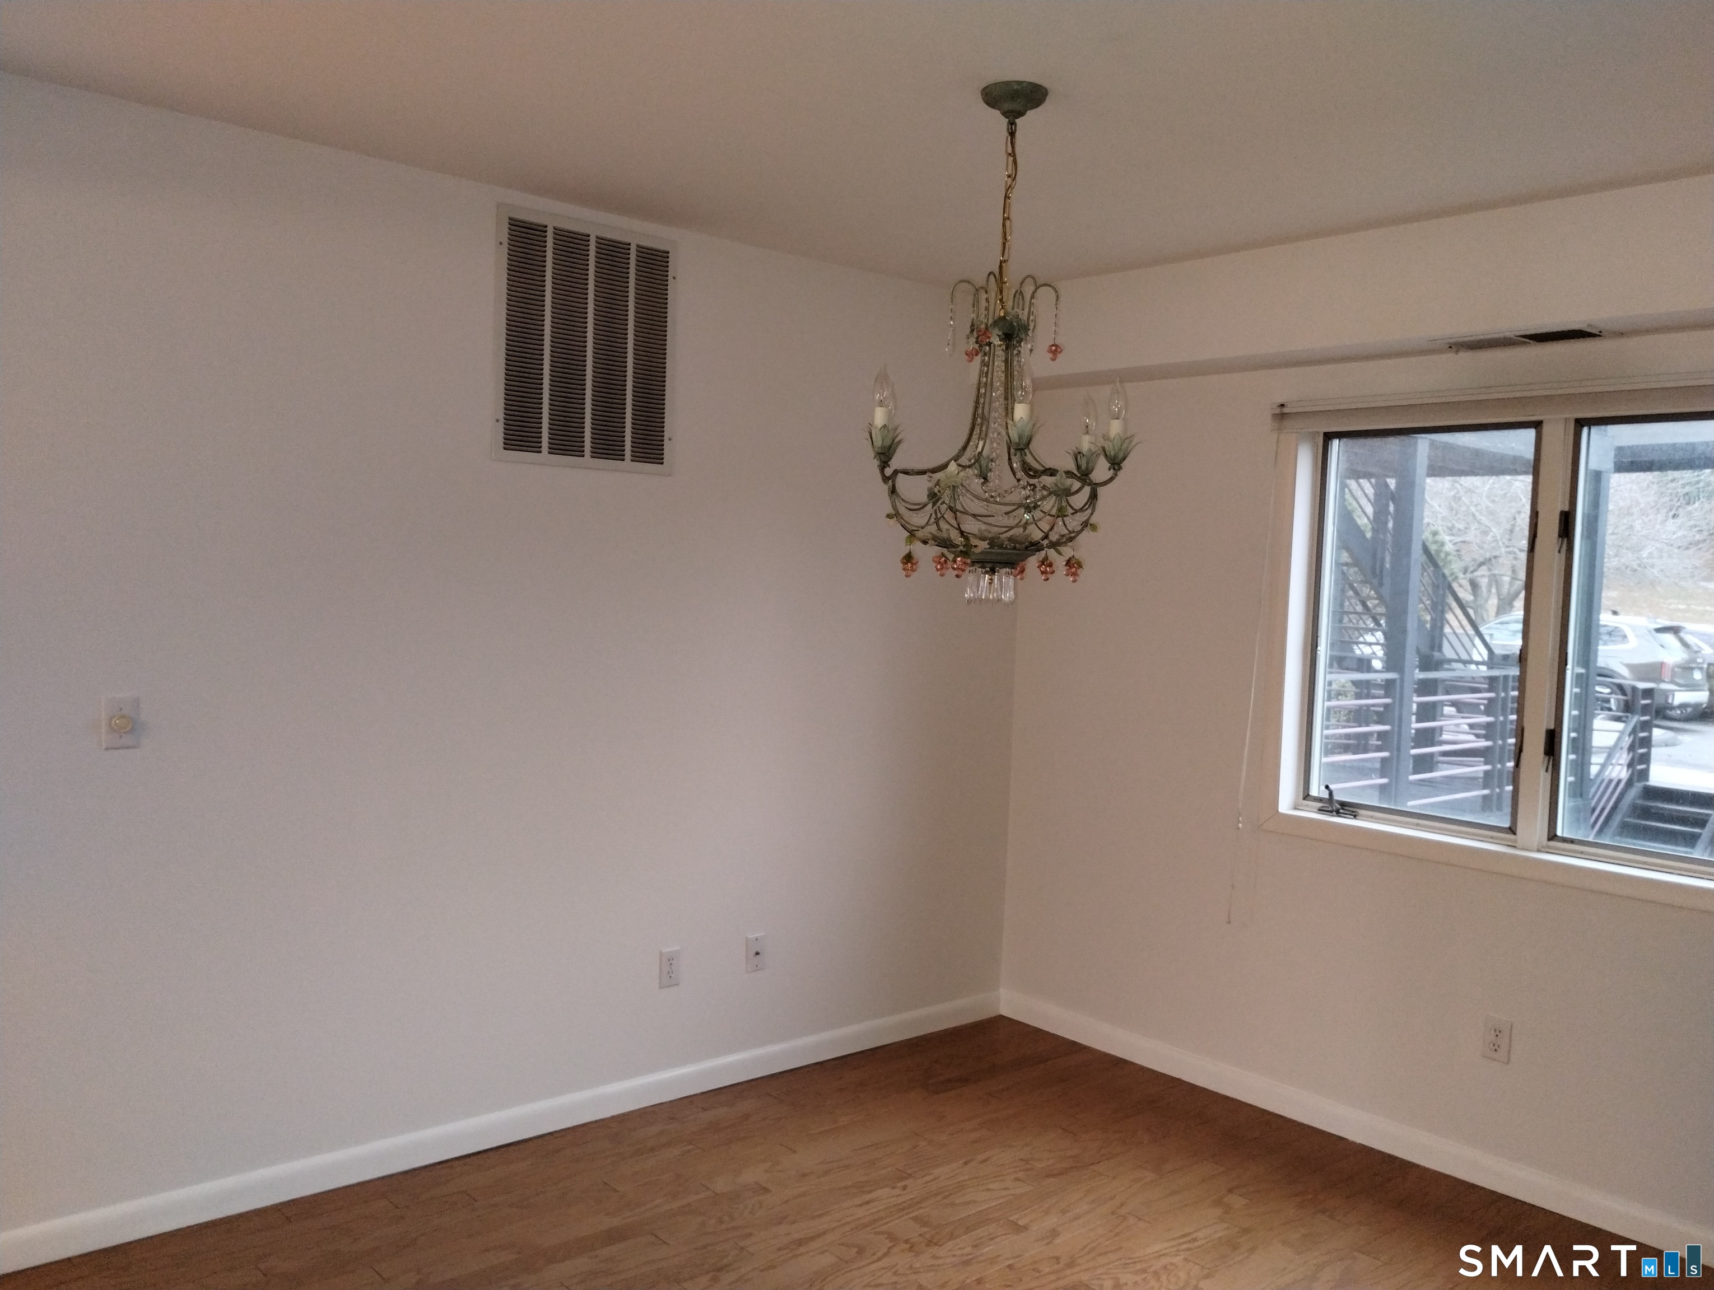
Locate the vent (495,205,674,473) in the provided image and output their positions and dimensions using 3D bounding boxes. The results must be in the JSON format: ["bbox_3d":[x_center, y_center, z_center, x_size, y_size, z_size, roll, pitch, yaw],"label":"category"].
[{"bbox_3d":[-0.705,-0.791,3.678,0.538,0.647,0.020,0,4,-41],"label":"vent"}]

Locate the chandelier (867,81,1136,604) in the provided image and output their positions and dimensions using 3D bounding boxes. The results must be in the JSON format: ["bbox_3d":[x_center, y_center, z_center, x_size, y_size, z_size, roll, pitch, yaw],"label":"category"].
[{"bbox_3d":[0.286,-0.576,2.708,0.530,0.985,0.540,2,3,0],"label":"chandelier"}]

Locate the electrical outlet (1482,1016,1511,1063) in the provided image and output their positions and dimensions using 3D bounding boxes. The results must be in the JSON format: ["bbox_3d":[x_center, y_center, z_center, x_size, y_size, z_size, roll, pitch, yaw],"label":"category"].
[{"bbox_3d":[1.659,1.027,3.603,0.010,0.115,0.070,0,4,-41],"label":"electrical outlet"}]

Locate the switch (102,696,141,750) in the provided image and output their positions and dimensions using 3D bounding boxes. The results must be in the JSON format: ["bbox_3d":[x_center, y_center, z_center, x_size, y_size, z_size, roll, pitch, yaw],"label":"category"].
[{"bbox_3d":[-1.581,0.169,2.992,0.071,0.115,0.025,0,4,-41],"label":"switch"}]

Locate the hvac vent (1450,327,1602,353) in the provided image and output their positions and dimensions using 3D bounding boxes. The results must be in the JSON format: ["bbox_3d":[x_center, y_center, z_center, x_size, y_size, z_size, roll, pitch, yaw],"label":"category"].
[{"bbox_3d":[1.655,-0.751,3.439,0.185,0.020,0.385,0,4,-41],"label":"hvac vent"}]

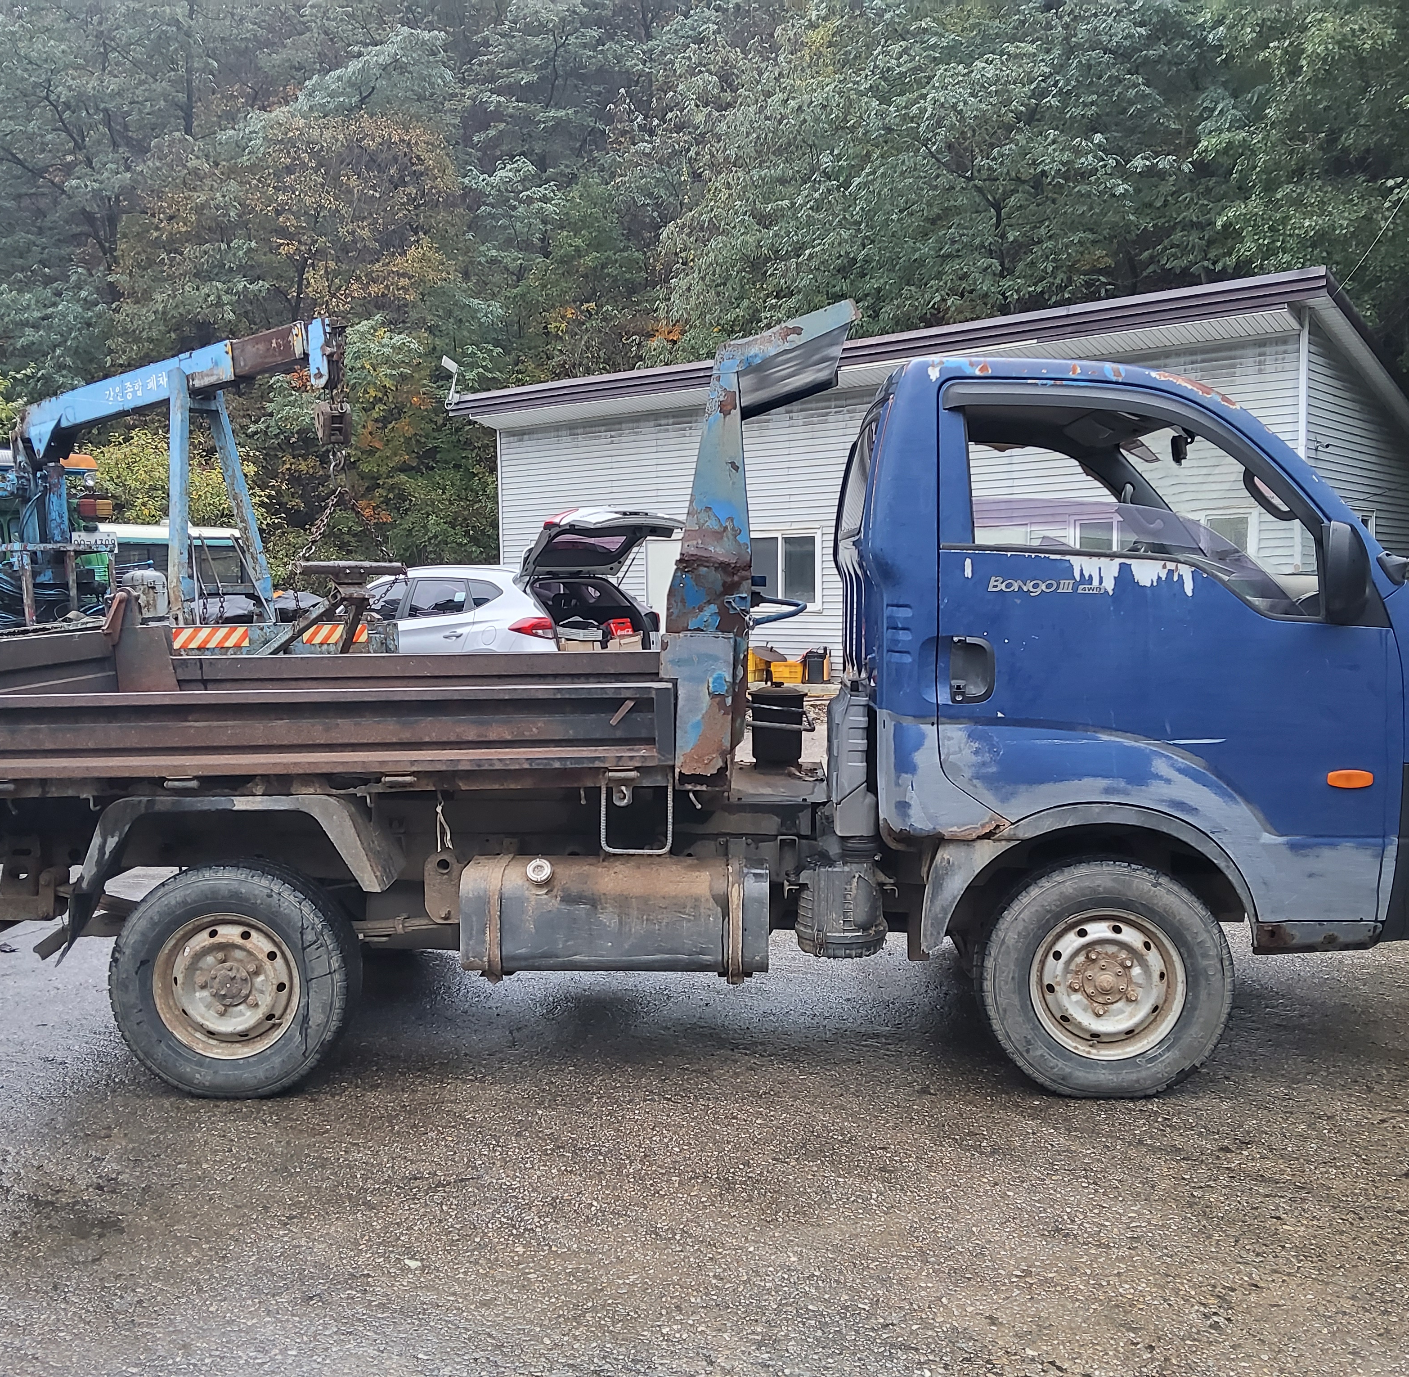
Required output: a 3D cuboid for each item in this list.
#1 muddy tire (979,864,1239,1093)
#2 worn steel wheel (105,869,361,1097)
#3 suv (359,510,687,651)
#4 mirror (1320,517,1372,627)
[{"bbox_3d":[1.097,0.790,3.818,0.645,0.645,0.200,0,4,2],"label":"muddy tire"},{"bbox_3d":[-1.321,0.814,3.911,0.645,0.645,0.200,0,4,2],"label":"worn steel wheel"},{"bbox_3d":[-2.515,-0.636,14.751,4.720,1.920,1.870,3,6,41],"label":"suv"},{"bbox_3d":[1.672,-0.303,3.600,0.120,0.265,0.190,1,5,20],"label":"mirror"}]

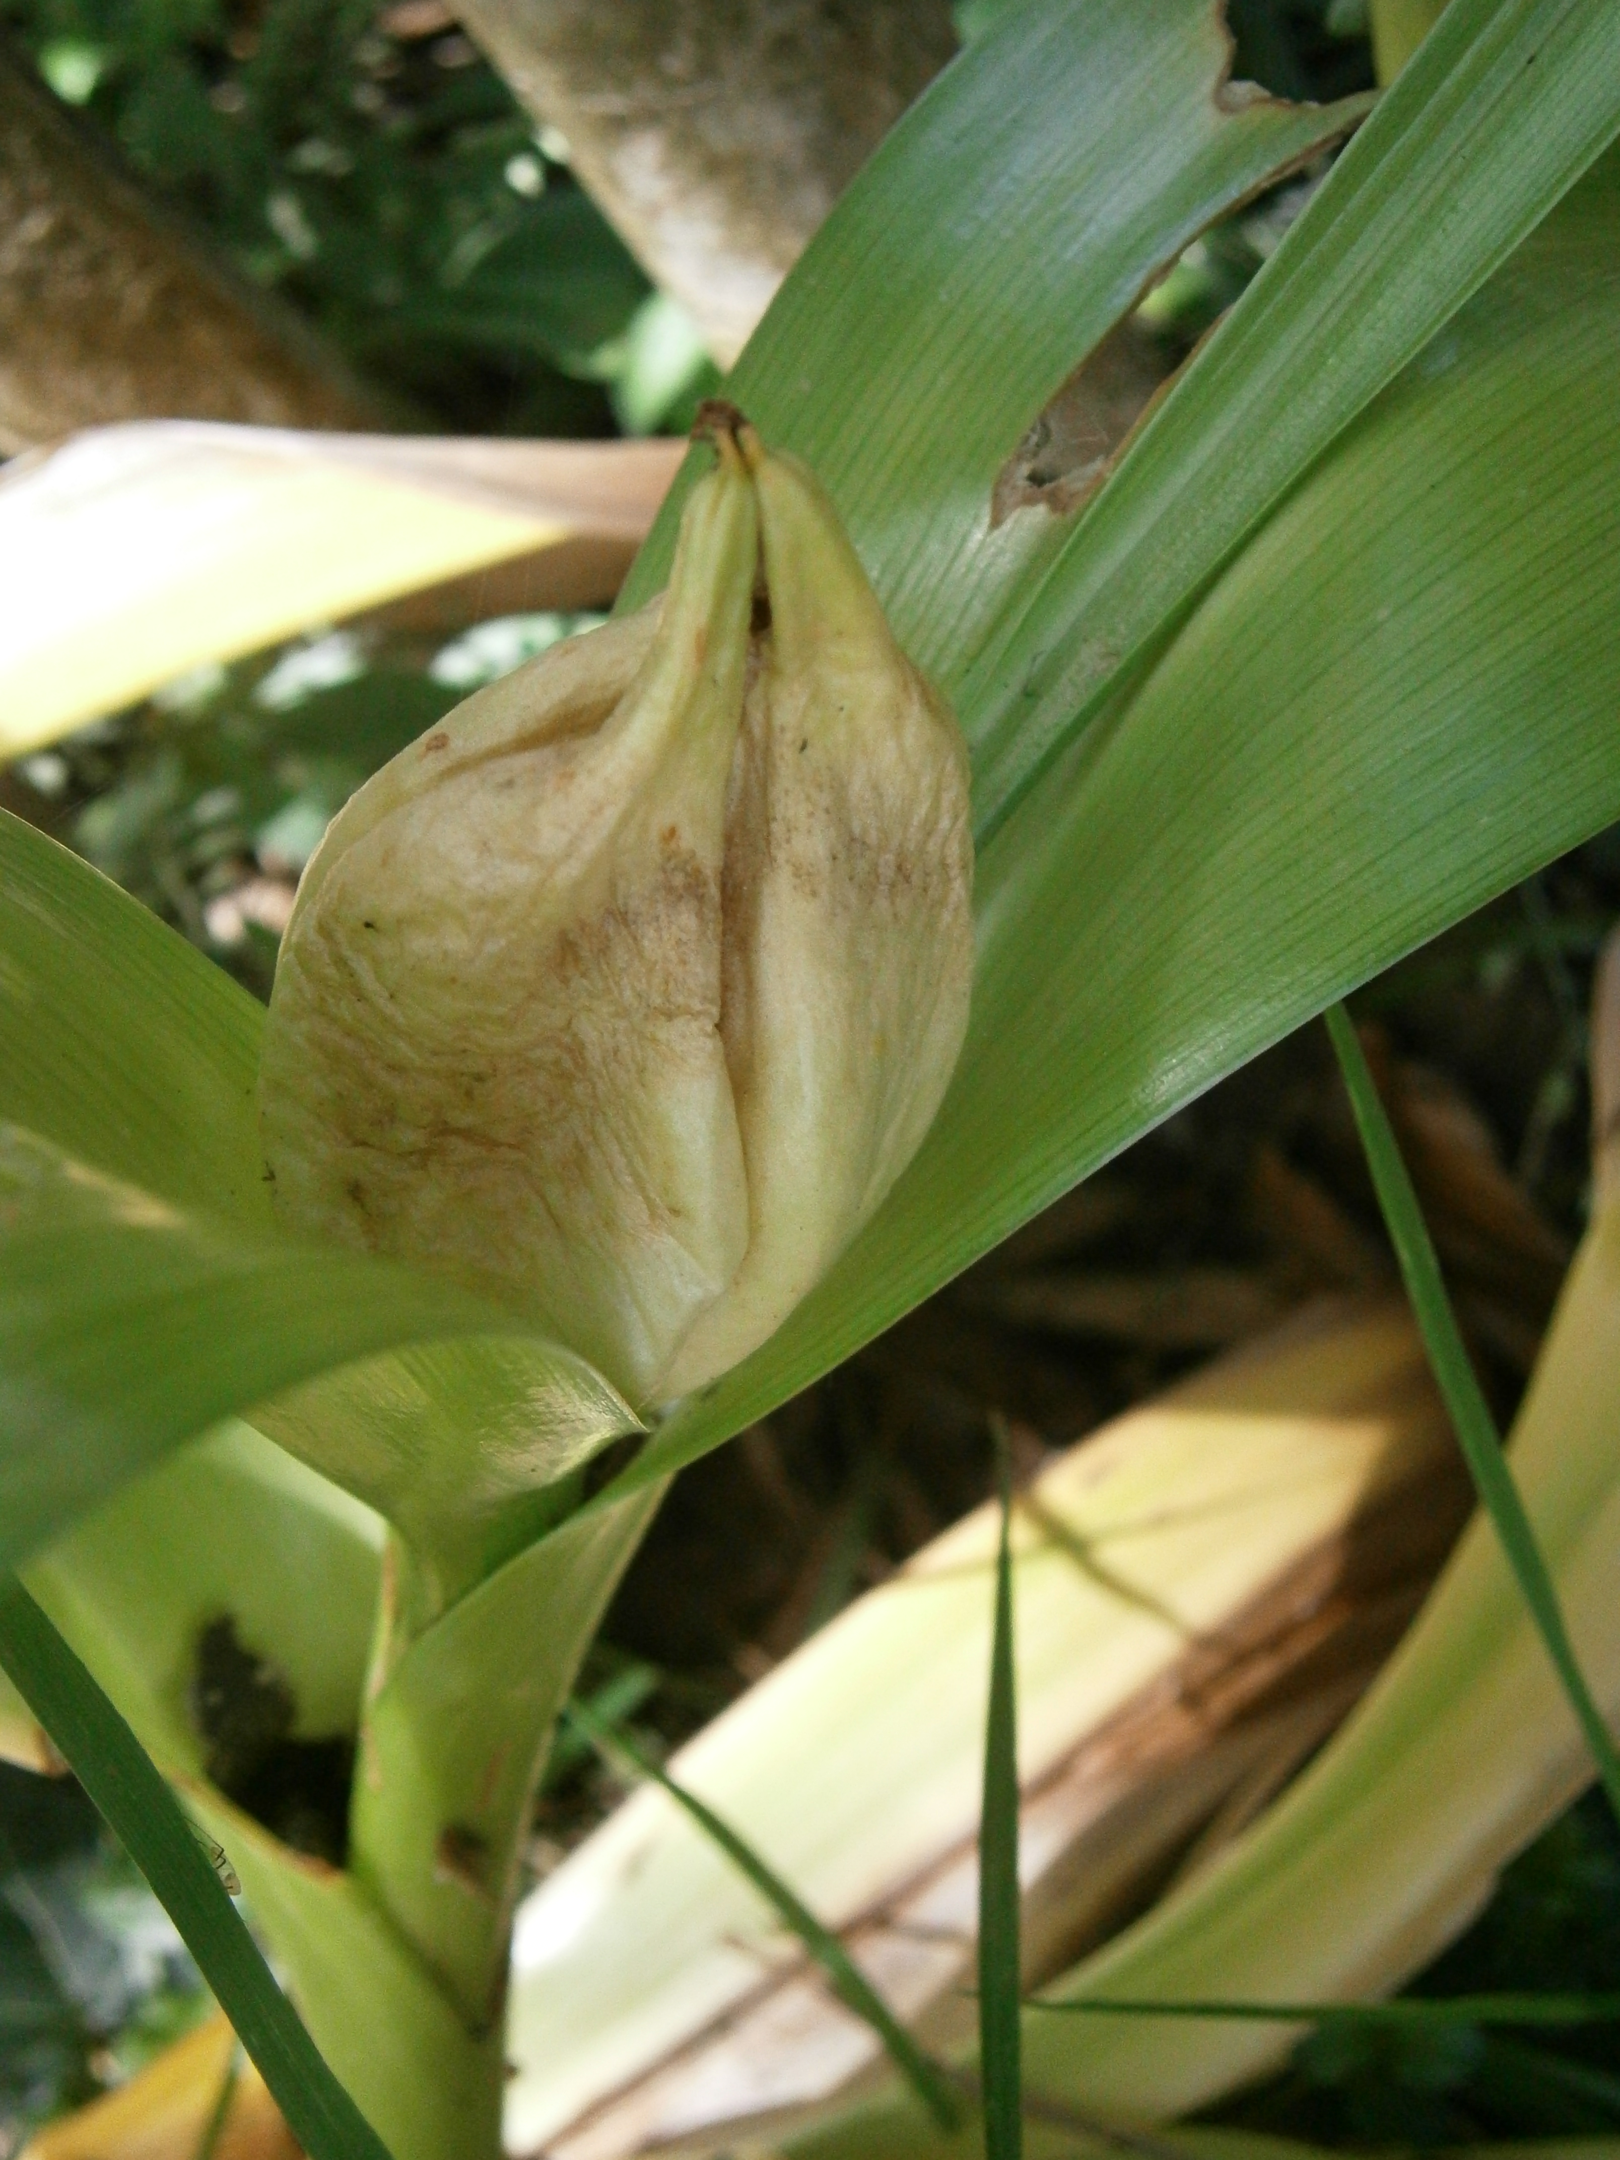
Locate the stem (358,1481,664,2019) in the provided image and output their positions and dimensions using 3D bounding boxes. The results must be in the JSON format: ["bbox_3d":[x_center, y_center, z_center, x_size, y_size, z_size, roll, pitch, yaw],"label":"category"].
[{"bbox_3d":[-0.024,0.053,0.232,0.019,0.044,0.017,14,21,0],"label":"stem"}]

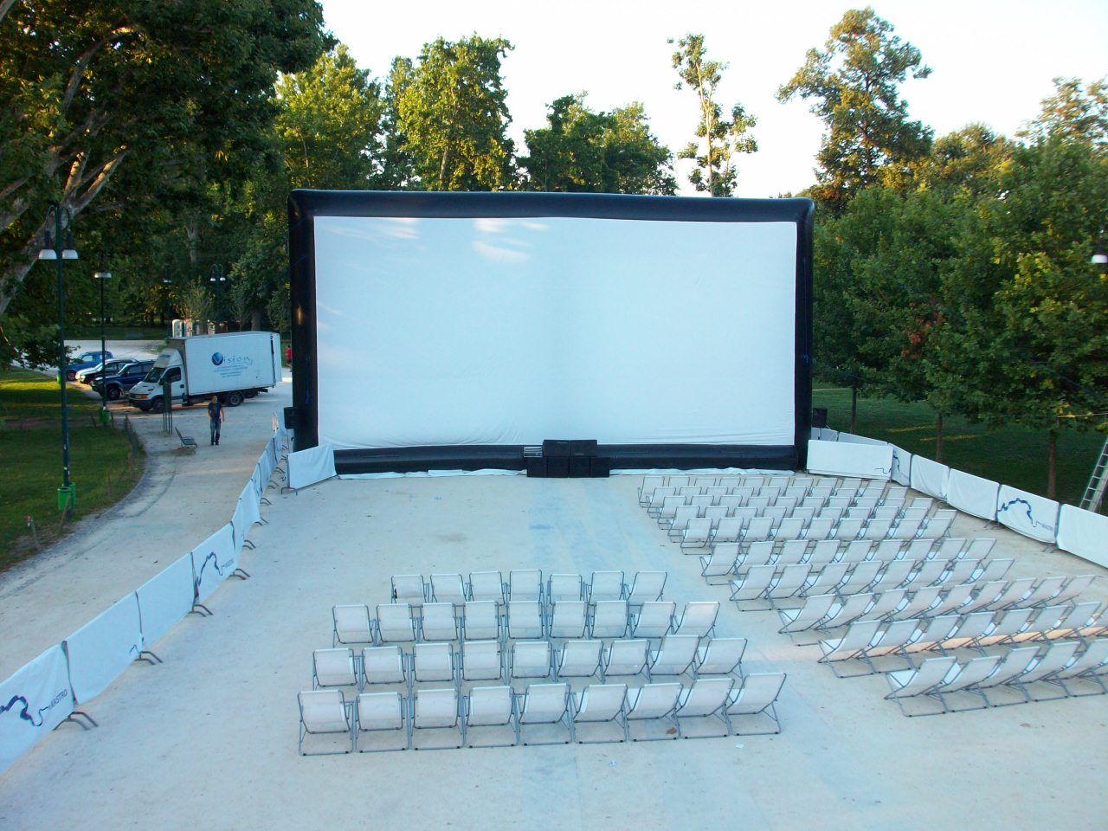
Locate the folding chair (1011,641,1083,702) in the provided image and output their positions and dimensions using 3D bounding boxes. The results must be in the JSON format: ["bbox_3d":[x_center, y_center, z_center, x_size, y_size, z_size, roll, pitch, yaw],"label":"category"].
[{"bbox_3d":[6.496,3.313,14.486,0.615,0.819,0.849,-1,6,-15],"label":"folding chair"}]

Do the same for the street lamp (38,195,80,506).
[{"bbox_3d":[-11.719,-1.300,25.824,0.980,7.290,0.480,-3,7,-24],"label":"street lamp"}]

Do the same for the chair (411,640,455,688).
[{"bbox_3d":[-1.689,3.493,15.321,0.636,0.848,0.899,0,7,-5],"label":"chair"}]

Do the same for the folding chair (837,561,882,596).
[{"bbox_3d":[5.530,2.970,19.806,0.625,0.830,0.890,-1,7,-15],"label":"folding chair"}]

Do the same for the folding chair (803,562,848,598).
[{"bbox_3d":[4.702,2.867,18.945,0.617,0.795,0.881,-2,7,-19],"label":"folding chair"}]

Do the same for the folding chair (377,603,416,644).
[{"bbox_3d":[-2.473,3.274,17.106,0.636,0.857,0.887,0,7,-4],"label":"folding chair"}]

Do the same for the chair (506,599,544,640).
[{"bbox_3d":[-0.452,3.225,17.050,0.625,0.841,0.890,0,7,-2],"label":"chair"}]

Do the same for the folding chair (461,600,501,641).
[{"bbox_3d":[-1.125,3.185,16.896,0.640,0.893,0.944,0,7,-3],"label":"folding chair"}]

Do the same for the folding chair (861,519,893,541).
[{"bbox_3d":[6.415,2.394,21.827,0.600,0.802,0.874,0,6,-4],"label":"folding chair"}]

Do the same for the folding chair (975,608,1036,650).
[{"bbox_3d":[6.647,3.183,16.247,0.617,0.807,0.870,-1,7,-16],"label":"folding chair"}]

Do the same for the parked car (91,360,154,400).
[{"bbox_3d":[-22.448,-1.860,58.542,4.400,1.770,1.770,-6,9,-45],"label":"parked car"}]

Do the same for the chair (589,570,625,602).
[{"bbox_3d":[0.873,2.913,18.259,0.615,0.819,0.849,0,6,-2],"label":"chair"}]

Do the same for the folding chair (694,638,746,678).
[{"bbox_3d":[2.329,3.390,15.275,0.640,0.840,0.960,-1,7,-5],"label":"folding chair"}]

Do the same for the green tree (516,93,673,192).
[{"bbox_3d":[2.896,-12.264,74.085,11.000,18.519,11.000,0,7,0],"label":"green tree"}]

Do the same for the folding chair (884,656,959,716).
[{"bbox_3d":[4.738,3.409,14.107,0.617,0.812,0.865,-1,7,-14],"label":"folding chair"}]

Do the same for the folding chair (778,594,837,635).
[{"bbox_3d":[3.897,3.070,16.798,0.615,0.819,0.849,-2,6,-17],"label":"folding chair"}]

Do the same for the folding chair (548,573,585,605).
[{"bbox_3d":[0.195,3.035,18.911,0.625,0.806,0.890,0,7,-2],"label":"folding chair"}]

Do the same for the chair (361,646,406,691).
[{"bbox_3d":[-2.246,3.329,14.461,0.617,0.781,0.894,0,7,-6],"label":"chair"}]

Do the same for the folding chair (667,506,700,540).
[{"bbox_3d":[2.900,2.350,24.192,0.640,0.868,0.949,-1,7,-5],"label":"folding chair"}]

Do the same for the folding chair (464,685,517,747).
[{"bbox_3d":[-0.789,3.600,13.446,0.640,0.854,0.953,-1,7,-7],"label":"folding chair"}]

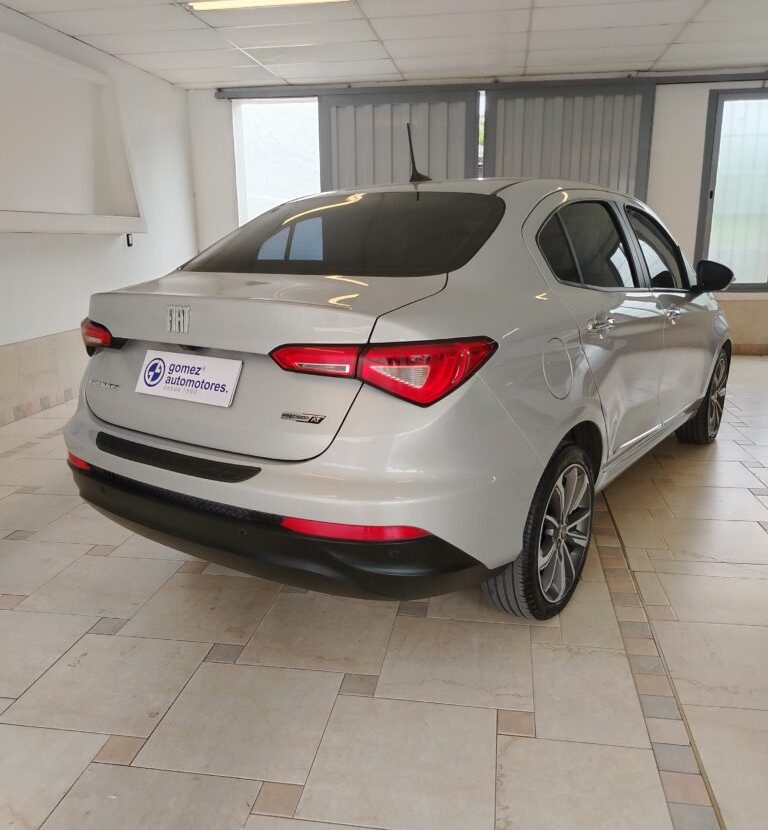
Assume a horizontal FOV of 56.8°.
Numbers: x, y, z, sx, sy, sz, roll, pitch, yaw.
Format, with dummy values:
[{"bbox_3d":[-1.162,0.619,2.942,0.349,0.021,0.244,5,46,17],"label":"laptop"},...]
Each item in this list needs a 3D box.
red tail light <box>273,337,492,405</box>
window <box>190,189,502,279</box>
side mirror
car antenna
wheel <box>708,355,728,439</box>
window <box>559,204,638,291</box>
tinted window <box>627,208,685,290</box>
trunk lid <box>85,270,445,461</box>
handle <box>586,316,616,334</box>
[{"bbox_3d":[0.007,-0.110,1.830,0.603,0.162,0.173,-1,14,-3],"label":"red tail light"},{"bbox_3d":[-0.176,-0.638,2.493,1.220,0.091,0.596,9,43,34],"label":"window"},{"bbox_3d":[1.629,-0.687,3.516,0.220,0.165,0.150,9,17,34],"label":"side mirror"},{"bbox_3d":[0.145,-1.052,2.866,0.050,0.223,0.190,9,17,34],"label":"car antenna"},{"bbox_3d":[1.989,-0.127,4.434,0.180,0.470,0.470,9,17,34],"label":"wheel"},{"bbox_3d":[0.795,-0.622,2.623,0.040,0.365,0.542,-15,2,39],"label":"window"},{"bbox_3d":[1.274,-0.756,3.274,0.040,0.421,0.682,-17,2,38],"label":"tinted window"},{"bbox_3d":[-0.431,-0.184,2.225,1.200,0.510,0.550,9,17,34],"label":"trunk lid"},{"bbox_3d":[0.727,-0.304,2.357,0.050,0.048,0.225,10,18,38],"label":"handle"}]

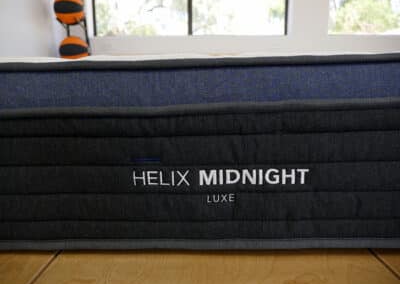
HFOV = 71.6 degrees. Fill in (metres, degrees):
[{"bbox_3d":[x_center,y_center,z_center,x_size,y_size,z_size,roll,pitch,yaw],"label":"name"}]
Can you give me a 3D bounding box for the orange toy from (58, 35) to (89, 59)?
[{"bbox_3d":[-1.080,-0.781,2.380,0.232,0.232,0.232,-4,10,-23],"label":"orange toy"}]

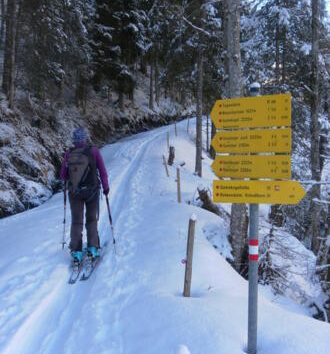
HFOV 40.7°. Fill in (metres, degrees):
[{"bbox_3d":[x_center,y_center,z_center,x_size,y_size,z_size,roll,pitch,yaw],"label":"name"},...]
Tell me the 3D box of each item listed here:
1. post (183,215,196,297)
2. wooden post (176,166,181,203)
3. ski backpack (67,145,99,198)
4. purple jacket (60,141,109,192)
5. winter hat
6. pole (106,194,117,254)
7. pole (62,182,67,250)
[{"bbox_3d":[0.236,0.753,4.200,0.062,0.760,0.062,5,0,6],"label":"post"},{"bbox_3d":[0.280,0.180,8.900,0.062,0.720,0.062,-2,1,0],"label":"wooden post"},{"bbox_3d":[-1.020,-0.062,5.500,0.340,0.620,0.250,1,-2,12],"label":"ski backpack"},{"bbox_3d":[-1.031,-0.109,5.700,0.580,0.660,0.340,1,1,12],"label":"purple jacket"},{"bbox_3d":[-1.105,-0.523,5.750,0.190,0.230,0.230,1,1,12],"label":"winter hat"},{"bbox_3d":[-0.708,0.610,5.875,0.050,0.950,0.050,-3,16,12],"label":"pole"},{"bbox_3d":[-1.368,0.511,6.050,0.050,1.000,0.050,6,12,11],"label":"pole"}]

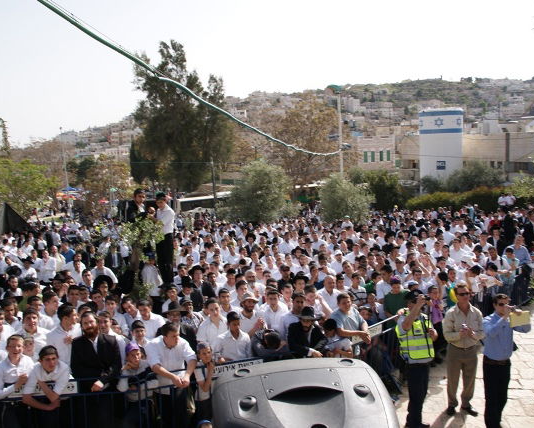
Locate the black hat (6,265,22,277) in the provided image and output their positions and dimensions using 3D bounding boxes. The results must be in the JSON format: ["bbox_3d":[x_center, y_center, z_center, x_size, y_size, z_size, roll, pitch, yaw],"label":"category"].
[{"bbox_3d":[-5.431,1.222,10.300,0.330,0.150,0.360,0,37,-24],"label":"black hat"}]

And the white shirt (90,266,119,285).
[{"bbox_3d":[-3.586,1.445,10.600,0.560,0.620,0.320,-2,2,-17],"label":"white shirt"}]

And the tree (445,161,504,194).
[{"bbox_3d":[16.764,-2.882,39.000,4.900,3.500,4.200,-1,2,0],"label":"tree"}]

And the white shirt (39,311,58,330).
[{"bbox_3d":[-2.877,1.537,6.123,0.440,0.600,0.280,-4,5,-24],"label":"white shirt"}]

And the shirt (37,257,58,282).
[{"bbox_3d":[-5.628,1.421,12.300,0.520,0.670,0.300,-1,2,-3],"label":"shirt"}]

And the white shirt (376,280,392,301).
[{"bbox_3d":[2.032,1.391,8.100,0.440,0.580,0.280,-2,3,-30],"label":"white shirt"}]

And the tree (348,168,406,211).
[{"bbox_3d":[6.015,-0.749,26.000,3.000,3.430,2.800,-2,4,0],"label":"tree"}]

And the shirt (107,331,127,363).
[{"bbox_3d":[-1.904,1.691,5.700,0.460,0.620,0.280,-1,2,-6],"label":"shirt"}]

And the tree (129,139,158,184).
[{"bbox_3d":[-15.175,-6.307,60.000,3.800,6.600,3.800,-5,8,-14],"label":"tree"}]

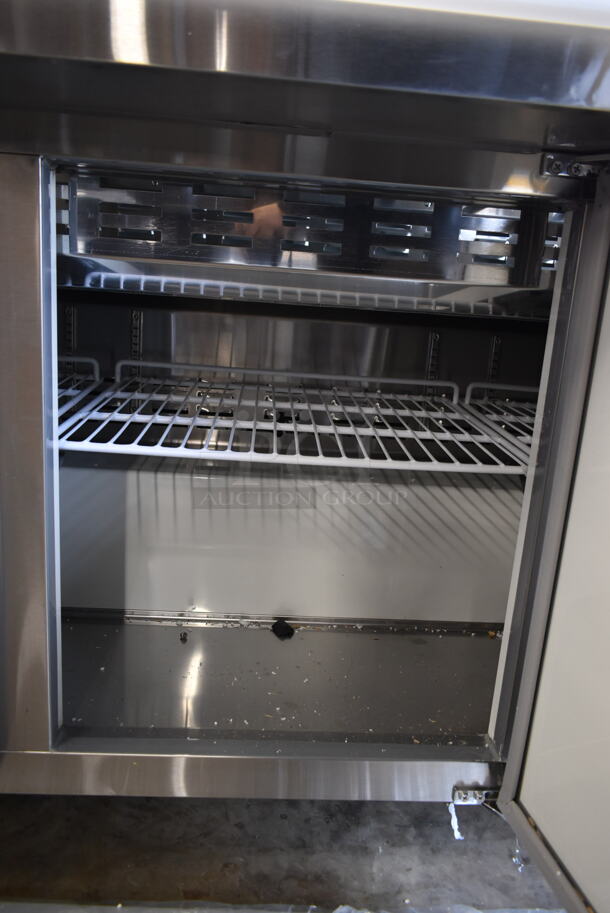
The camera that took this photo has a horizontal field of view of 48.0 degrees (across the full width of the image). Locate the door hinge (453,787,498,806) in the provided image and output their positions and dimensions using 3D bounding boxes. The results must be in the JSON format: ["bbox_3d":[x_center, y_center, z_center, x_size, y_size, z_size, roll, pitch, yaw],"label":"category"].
[{"bbox_3d":[0.199,0.396,0.796,0.053,0.020,0.016,3,13,-4],"label":"door hinge"}]

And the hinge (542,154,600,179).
[{"bbox_3d":[0.249,-0.271,0.641,0.055,0.020,0.016,3,13,-4],"label":"hinge"}]

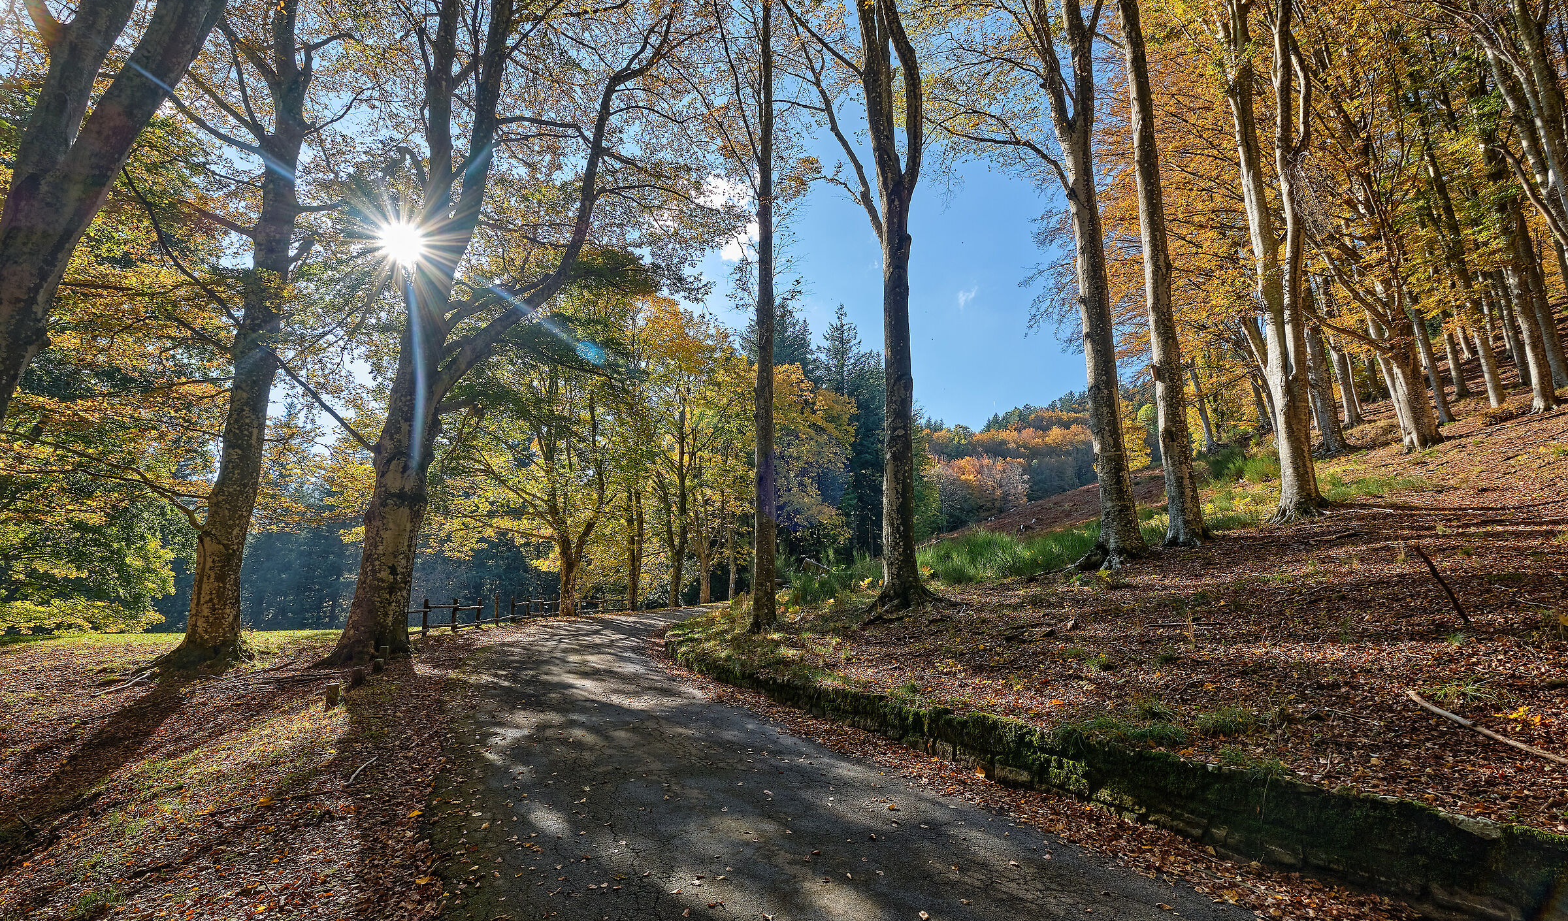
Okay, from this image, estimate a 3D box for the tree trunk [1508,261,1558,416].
[{"bbox_3d":[26.948,-4.563,23.638,0.600,5.870,0.620,9,-14,-39],"label":"tree trunk"}]

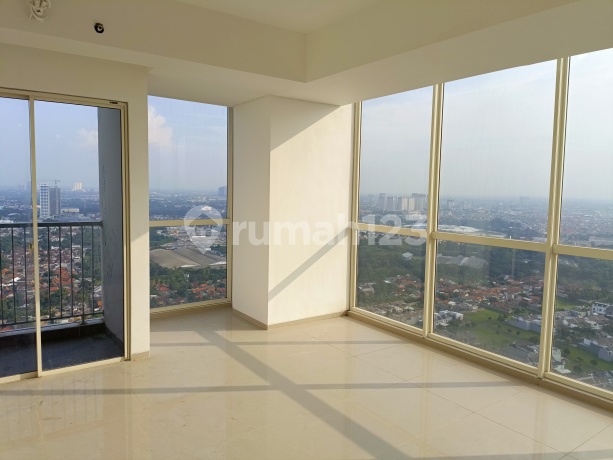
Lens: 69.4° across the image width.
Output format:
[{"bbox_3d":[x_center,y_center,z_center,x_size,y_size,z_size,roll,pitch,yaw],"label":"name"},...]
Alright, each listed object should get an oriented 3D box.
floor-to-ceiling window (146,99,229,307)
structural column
[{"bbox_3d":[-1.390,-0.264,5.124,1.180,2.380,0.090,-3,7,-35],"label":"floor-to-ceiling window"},{"bbox_3d":[-0.220,-0.204,5.223,1.040,2.419,0.910,-3,7,-35],"label":"structural column"}]

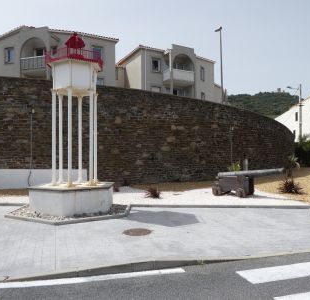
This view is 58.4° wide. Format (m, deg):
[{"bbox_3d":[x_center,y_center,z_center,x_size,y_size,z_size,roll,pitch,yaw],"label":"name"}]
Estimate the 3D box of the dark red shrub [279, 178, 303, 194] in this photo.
[{"bbox_3d":[5.500,1.459,11.133,0.870,0.620,0.870,0,-1,0],"label":"dark red shrub"}]

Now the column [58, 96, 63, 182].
[{"bbox_3d":[-3.082,-0.362,9.094,0.125,2.916,0.125,0,-1,0],"label":"column"}]

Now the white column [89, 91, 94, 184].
[{"bbox_3d":[-1.926,-0.370,8.469,0.125,2.916,0.125,0,-1,0],"label":"white column"}]

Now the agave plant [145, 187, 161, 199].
[{"bbox_3d":[-0.060,1.557,10.382,0.590,0.430,0.590,0,-1,0],"label":"agave plant"}]

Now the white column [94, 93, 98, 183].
[{"bbox_3d":[-1.945,-0.362,9.126,0.125,2.916,0.125,0,-1,0],"label":"white column"}]

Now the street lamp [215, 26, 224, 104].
[{"bbox_3d":[4.781,-5.947,20.774,0.200,6.200,0.650,0,-1,-30],"label":"street lamp"}]

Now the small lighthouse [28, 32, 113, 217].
[{"bbox_3d":[-2.504,-0.958,8.789,2.344,5.490,2.707,0,-1,-2],"label":"small lighthouse"}]

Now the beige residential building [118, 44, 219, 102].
[{"bbox_3d":[1.300,-7.115,31.589,9.800,6.600,7.500,0,-1,-30],"label":"beige residential building"}]

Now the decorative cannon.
[{"bbox_3d":[3.500,1.216,10.336,2.500,1.080,0.850,0,-1,32],"label":"decorative cannon"}]

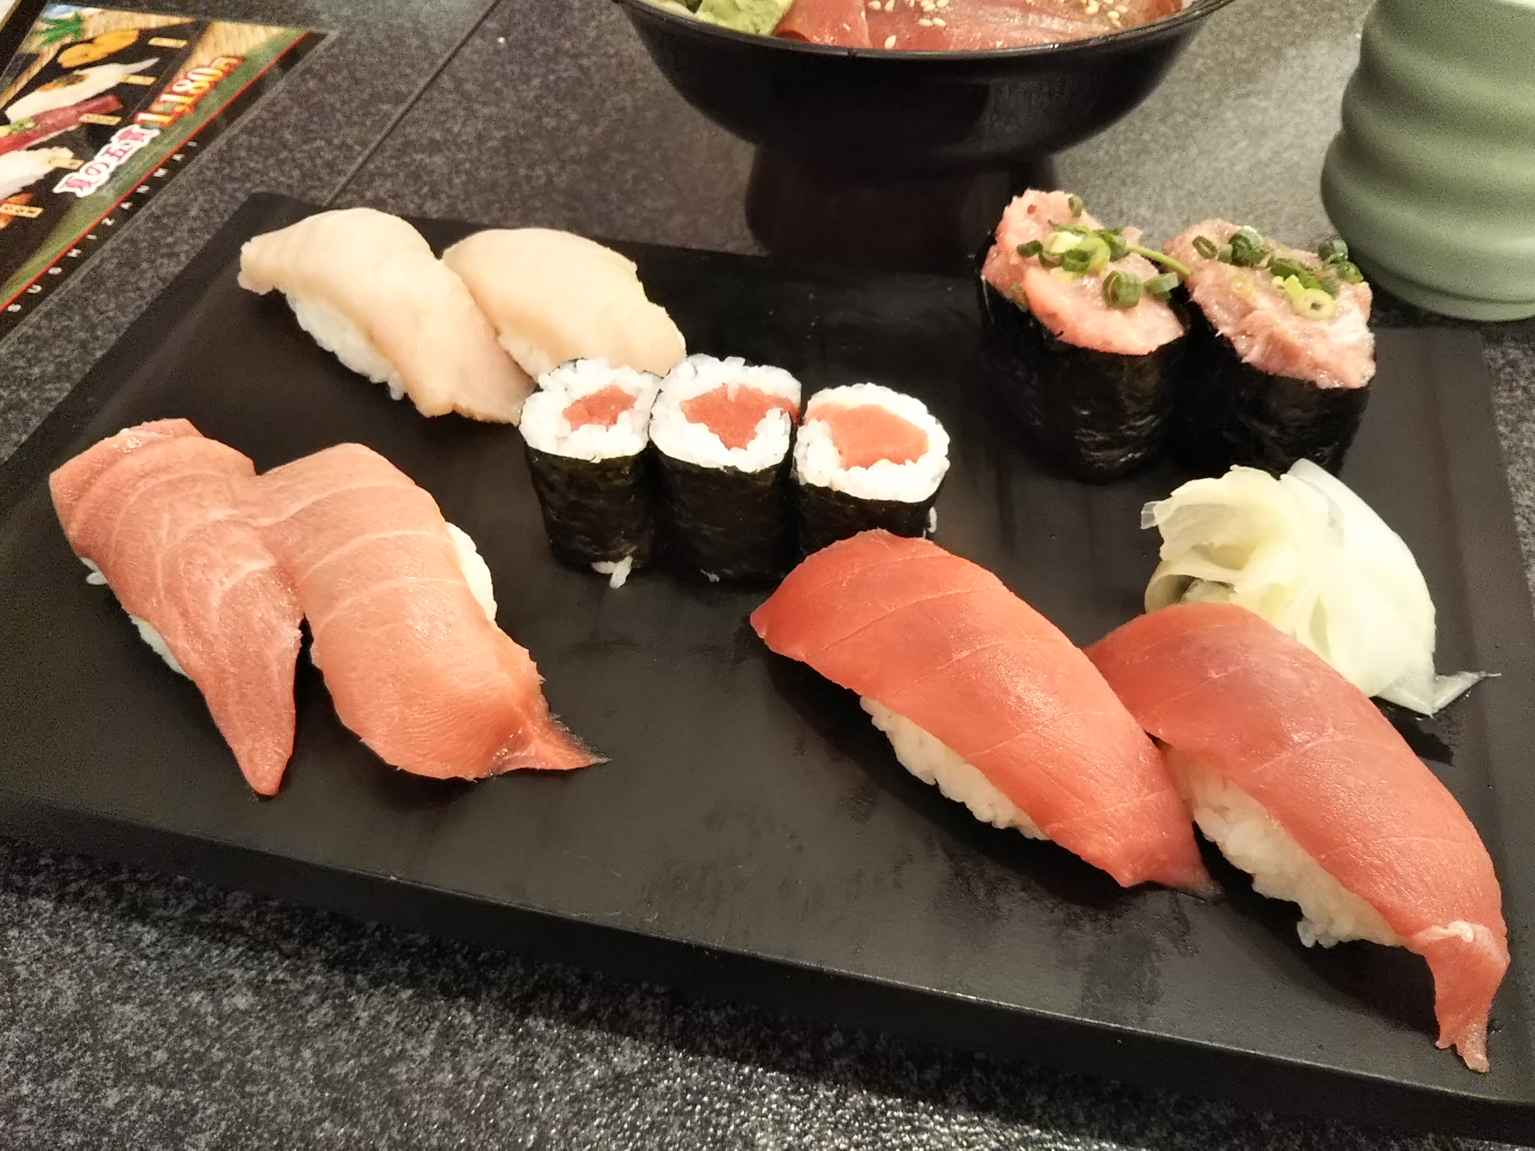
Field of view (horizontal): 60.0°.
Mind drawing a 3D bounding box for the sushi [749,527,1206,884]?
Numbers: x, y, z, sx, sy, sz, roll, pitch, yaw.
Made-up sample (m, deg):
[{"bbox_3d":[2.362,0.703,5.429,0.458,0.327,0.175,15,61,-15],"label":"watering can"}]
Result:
[{"bbox_3d":[0.033,0.015,0.222,0.032,0.031,0.089,-33,55,-25],"label":"sushi"}]

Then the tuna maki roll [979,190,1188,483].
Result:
[{"bbox_3d":[0.064,-0.049,0.273,0.033,0.040,0.056,-16,49,-13],"label":"tuna maki roll"}]

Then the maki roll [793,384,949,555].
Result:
[{"bbox_3d":[0.019,-0.016,0.254,0.029,0.026,0.030,-1,48,1],"label":"maki roll"}]

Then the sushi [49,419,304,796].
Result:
[{"bbox_3d":[-0.106,-0.005,0.244,0.035,0.032,0.087,-31,54,-24],"label":"sushi"}]

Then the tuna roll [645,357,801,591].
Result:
[{"bbox_3d":[-0.007,-0.019,0.254,0.029,0.031,0.031,-3,48,0],"label":"tuna roll"}]

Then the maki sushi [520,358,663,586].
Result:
[{"bbox_3d":[-0.031,-0.020,0.255,0.029,0.032,0.029,-1,48,1],"label":"maki sushi"}]

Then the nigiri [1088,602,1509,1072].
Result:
[{"bbox_3d":[0.084,0.030,0.206,0.031,0.030,0.086,-24,51,-19],"label":"nigiri"}]

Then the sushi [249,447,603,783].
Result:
[{"bbox_3d":[-0.069,0.001,0.237,0.036,0.032,0.092,-29,53,-22],"label":"sushi"}]

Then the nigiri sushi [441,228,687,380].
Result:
[{"bbox_3d":[-0.046,-0.059,0.291,0.034,0.031,0.080,-34,55,-26],"label":"nigiri sushi"}]

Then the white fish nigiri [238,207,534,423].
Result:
[{"bbox_3d":[-0.088,-0.066,0.300,0.088,0.030,0.032,33,57,28],"label":"white fish nigiri"}]

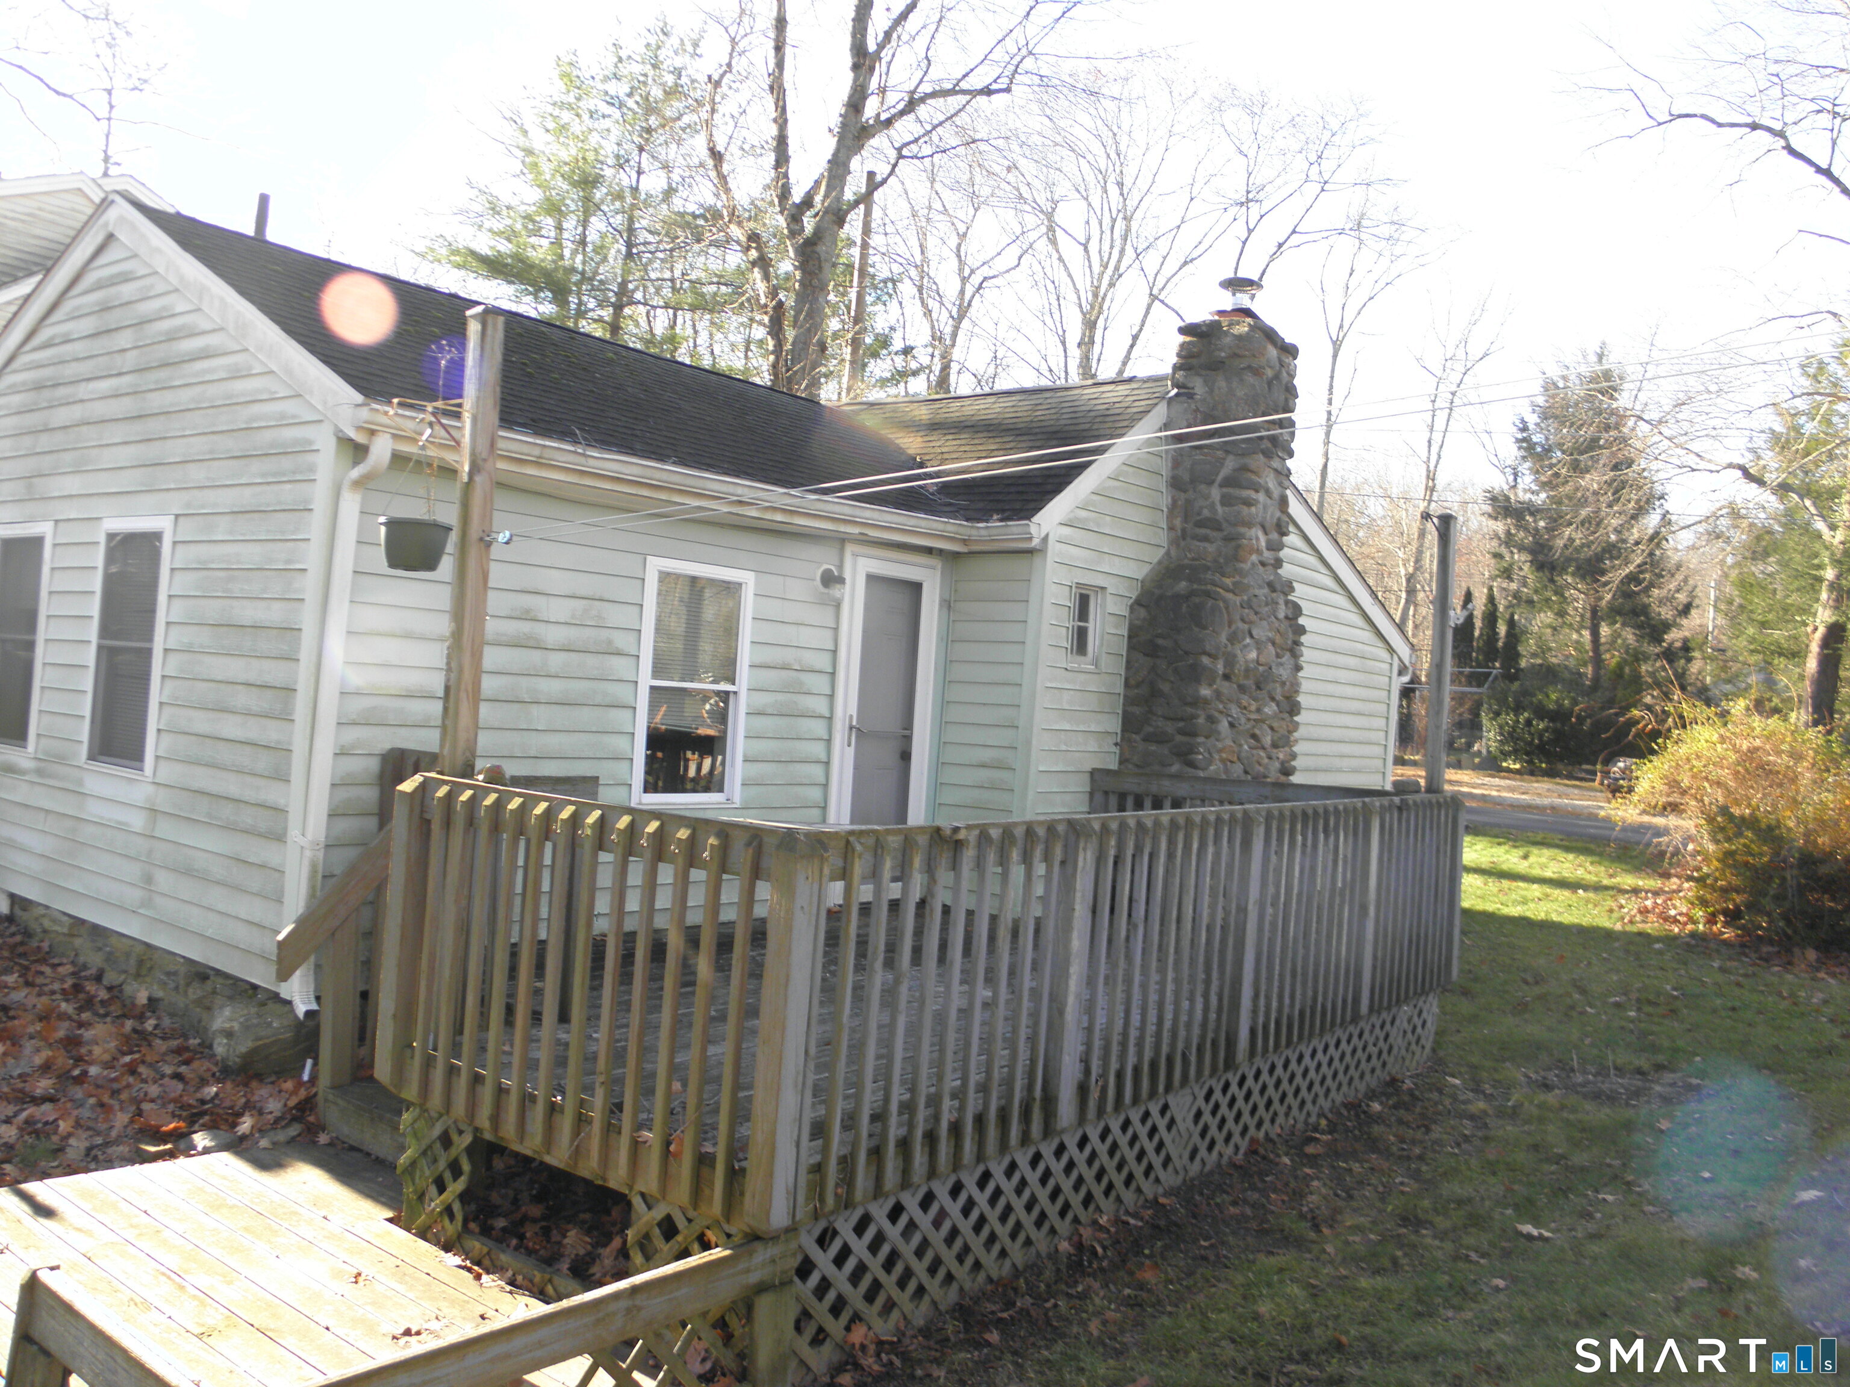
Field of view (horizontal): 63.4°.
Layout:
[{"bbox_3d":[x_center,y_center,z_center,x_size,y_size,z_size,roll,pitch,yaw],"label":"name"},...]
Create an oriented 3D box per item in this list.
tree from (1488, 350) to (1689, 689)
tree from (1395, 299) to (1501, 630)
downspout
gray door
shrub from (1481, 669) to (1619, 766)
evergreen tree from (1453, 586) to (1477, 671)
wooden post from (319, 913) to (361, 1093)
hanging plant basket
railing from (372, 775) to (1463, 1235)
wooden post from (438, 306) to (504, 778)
[{"bbox_3d":[20.370,-4.332,46.000,6.200,12.400,6.000,4,0,23],"label":"tree"},{"bbox_3d":[17.409,-5.674,50.000,4.200,15.500,4.000,4,0,19],"label":"tree"},{"bbox_3d":[-2.355,0.139,6.082,0.380,2.420,0.110,4,0,40],"label":"downspout"},{"bbox_3d":[-0.278,0.238,8.947,0.060,1.970,0.780,4,0,40],"label":"gray door"},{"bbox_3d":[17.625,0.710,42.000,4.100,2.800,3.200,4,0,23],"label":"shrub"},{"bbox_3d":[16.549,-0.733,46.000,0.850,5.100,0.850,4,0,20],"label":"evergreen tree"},{"bbox_3d":[-2.141,1.086,5.501,0.090,0.780,0.090,4,0,40],"label":"wooden post"},{"bbox_3d":[-1.802,-0.524,5.299,0.250,0.175,0.250,4,0,40],"label":"hanging plant basket"},{"bbox_3d":[0.459,0.909,6.516,2.050,1.030,5.640,4,0,36],"label":"railing"},{"bbox_3d":[-1.549,-0.074,5.077,0.095,2.450,0.095,4,0,40],"label":"wooden post"}]

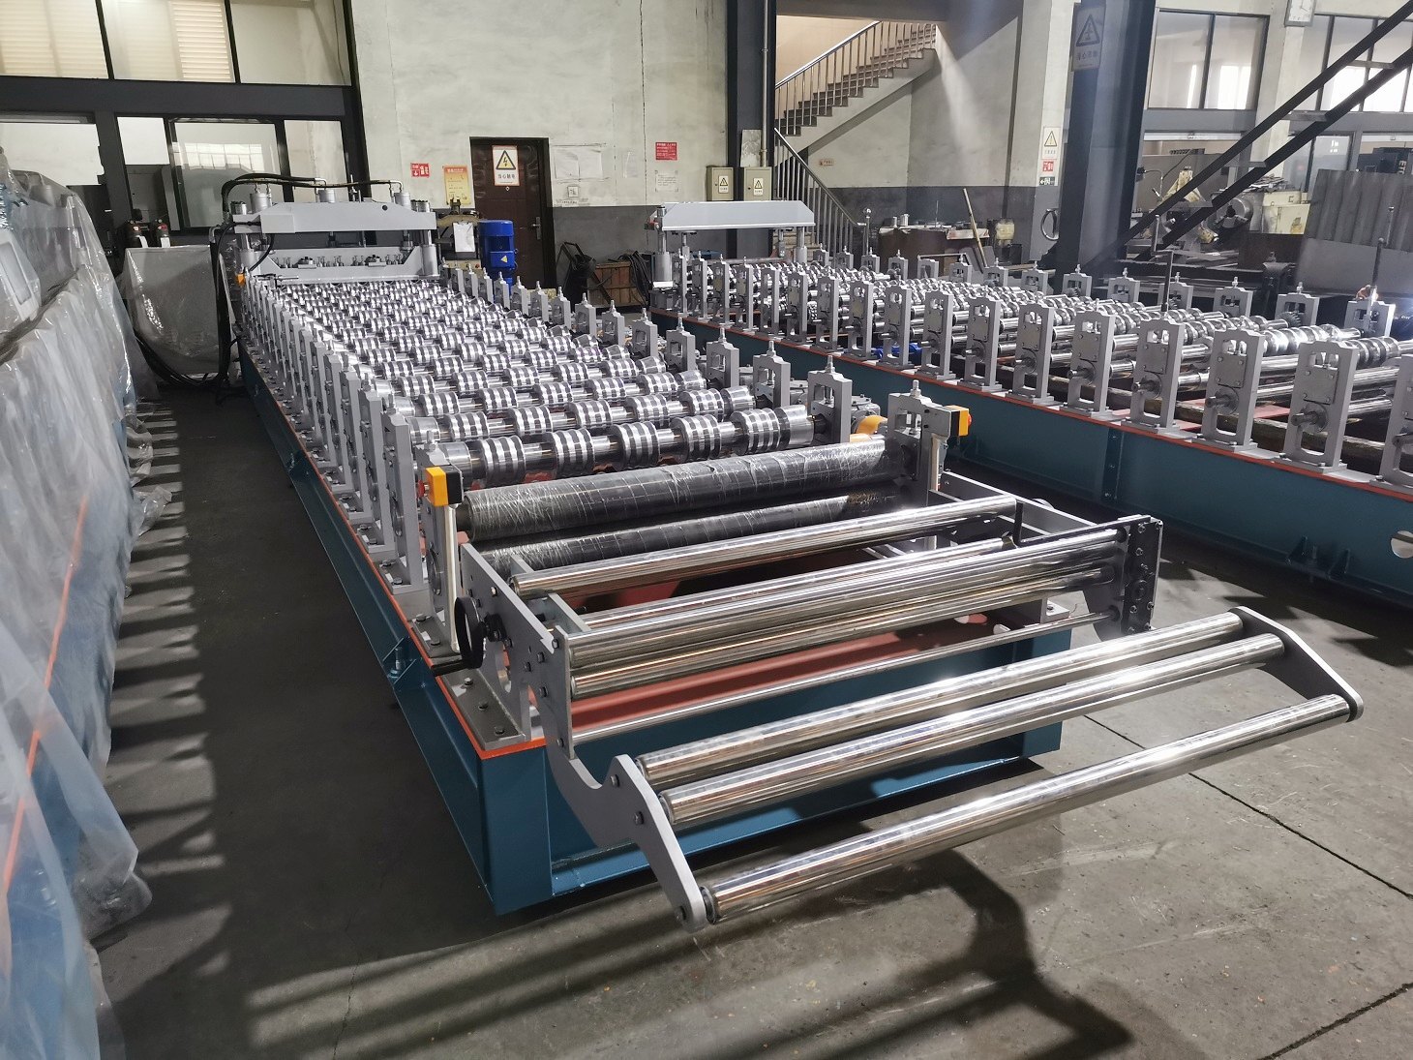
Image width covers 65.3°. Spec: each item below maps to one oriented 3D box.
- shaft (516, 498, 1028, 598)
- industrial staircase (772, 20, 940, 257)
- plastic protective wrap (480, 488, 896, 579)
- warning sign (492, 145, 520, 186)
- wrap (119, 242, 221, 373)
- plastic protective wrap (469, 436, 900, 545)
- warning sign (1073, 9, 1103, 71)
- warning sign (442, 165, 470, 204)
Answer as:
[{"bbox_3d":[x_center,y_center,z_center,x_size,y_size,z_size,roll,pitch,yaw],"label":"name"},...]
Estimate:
[{"bbox_3d":[0.202,0.030,2.645,1.360,0.056,0.056,-9,19,-24],"label":"shaft"},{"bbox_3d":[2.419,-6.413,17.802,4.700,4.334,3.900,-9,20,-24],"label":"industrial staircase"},{"bbox_3d":[-0.017,0.036,3.138,1.292,0.129,0.129,-9,19,-24],"label":"plastic protective wrap"},{"bbox_3d":[-2.384,-4.337,13.144,0.293,0.450,0.010,-9,20,-24],"label":"warning sign"},{"bbox_3d":[-4.384,-1.797,9.040,0.660,1.030,0.600,-9,20,-24],"label":"wrap"},{"bbox_3d":[-0.023,-0.125,3.085,1.292,0.131,0.131,-9,19,-24],"label":"plastic protective wrap"},{"bbox_3d":[3.028,-3.894,8.751,0.010,0.450,0.312,-9,20,-24],"label":"warning sign"},{"bbox_3d":[-2.919,-4.049,12.964,0.279,0.417,0.010,-9,20,-24],"label":"warning sign"}]

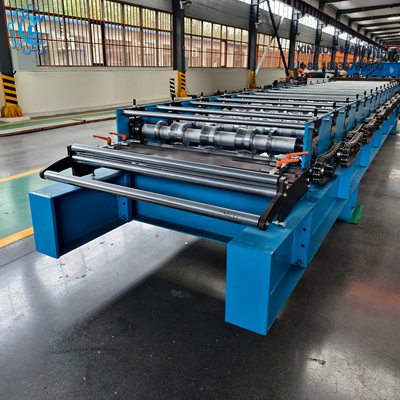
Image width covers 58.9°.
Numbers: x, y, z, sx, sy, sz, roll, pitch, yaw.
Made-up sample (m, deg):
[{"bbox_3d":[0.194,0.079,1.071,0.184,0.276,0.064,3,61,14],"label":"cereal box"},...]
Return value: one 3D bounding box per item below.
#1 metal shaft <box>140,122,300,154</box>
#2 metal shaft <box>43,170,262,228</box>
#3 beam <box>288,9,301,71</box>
[{"bbox_3d":[0.069,-0.383,2.121,1.067,0.130,0.130,11,23,29],"label":"metal shaft"},{"bbox_3d":[-0.306,-0.030,1.581,1.218,0.045,0.045,11,23,29],"label":"metal shaft"},{"bbox_3d":[7.475,-12.243,28.490,0.420,5.600,0.340,11,23,29],"label":"beam"}]

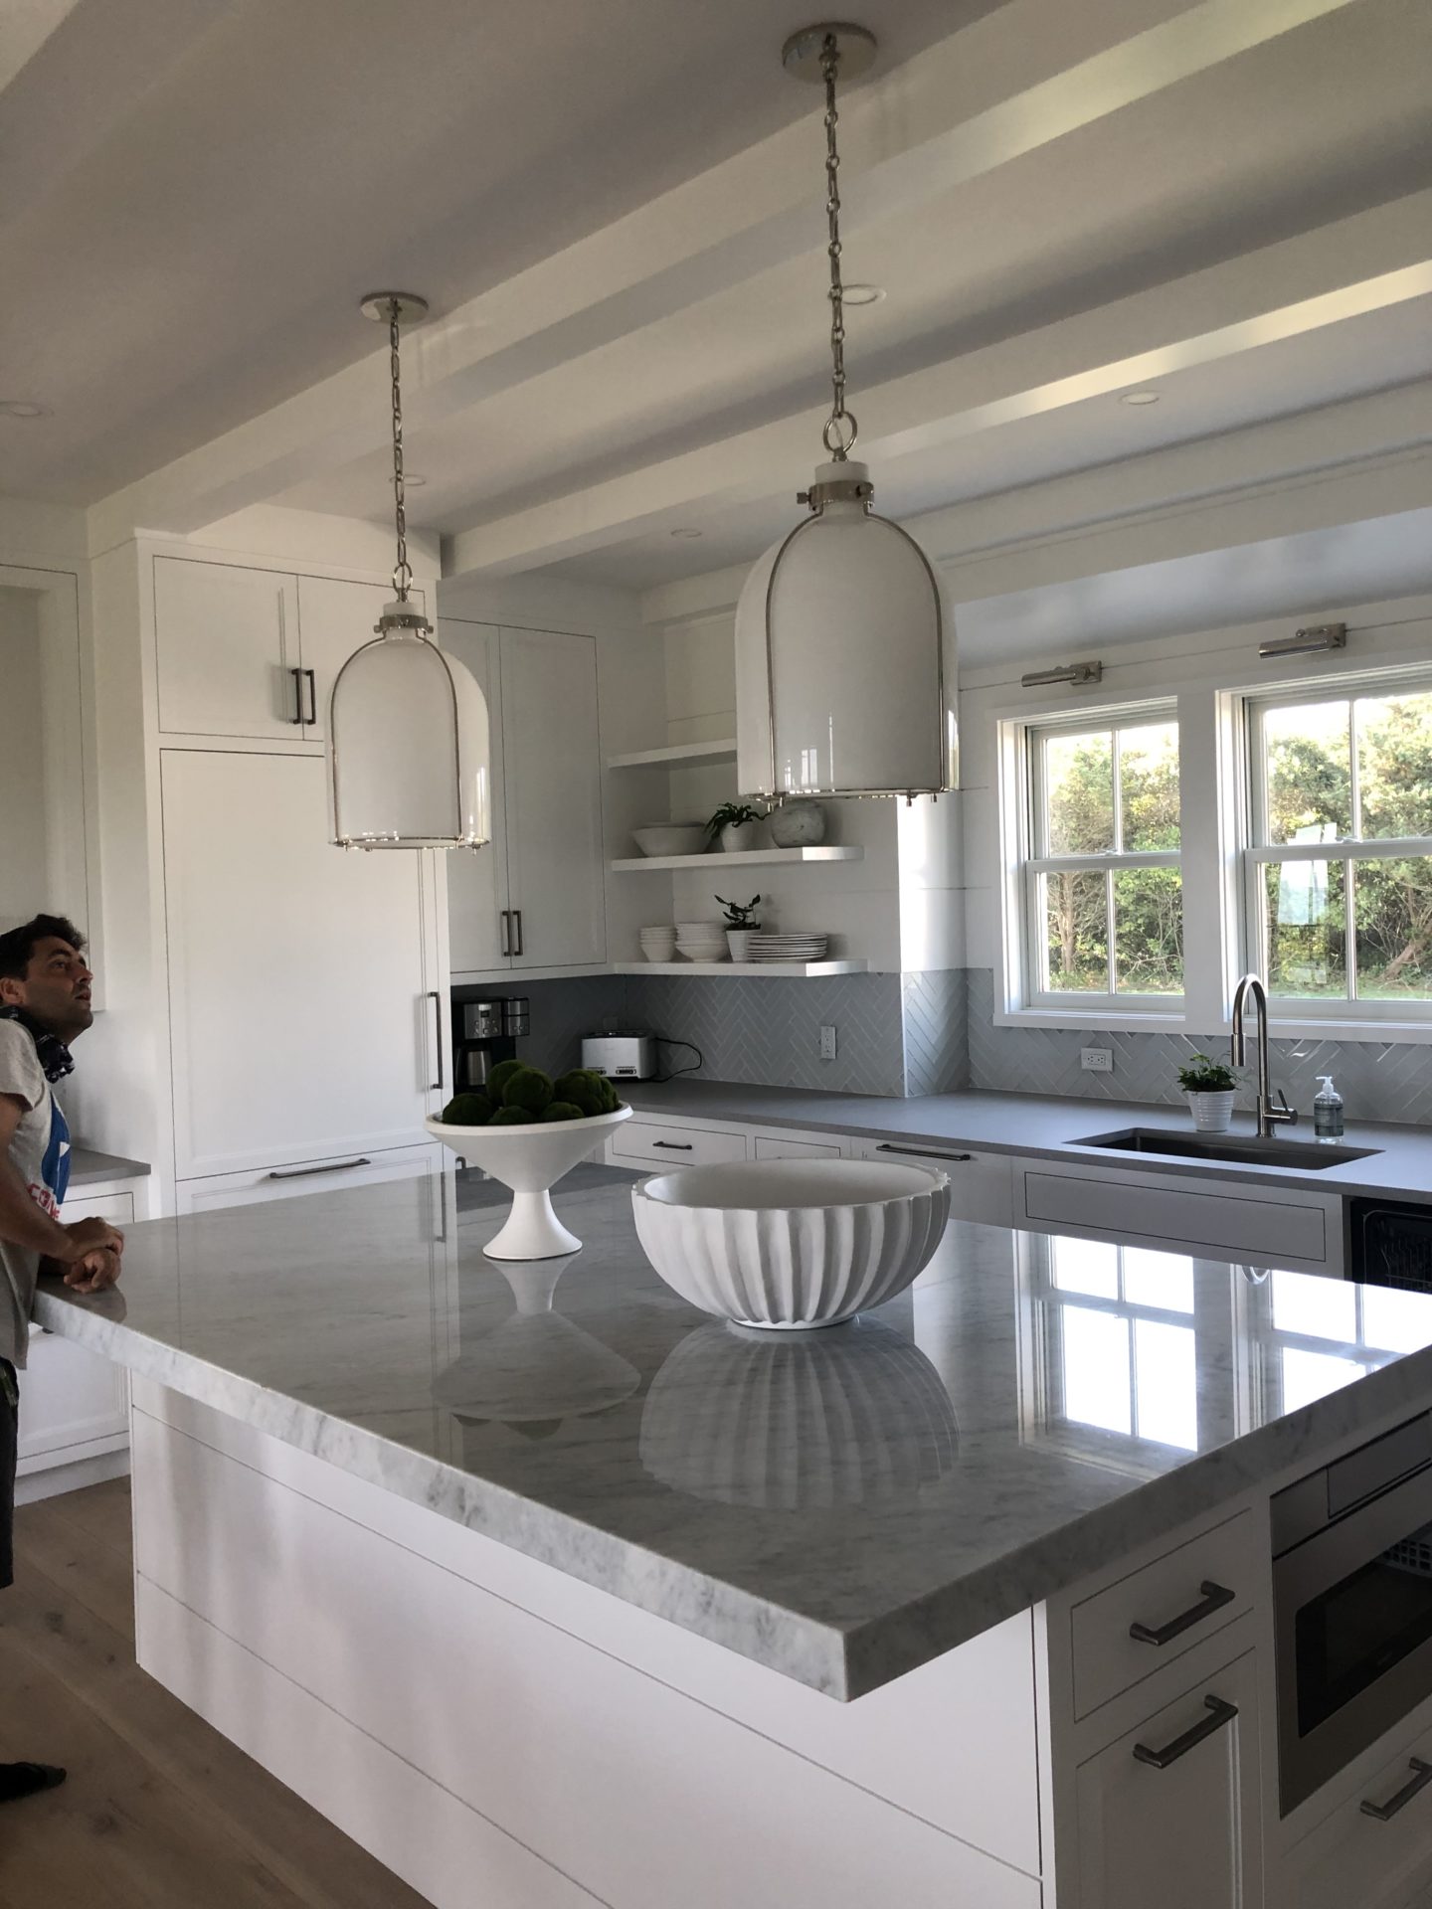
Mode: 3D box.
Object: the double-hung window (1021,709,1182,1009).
[{"bbox_3d":[1.361,-0.322,5.430,0.120,1.060,0.725,-3,2,-43],"label":"double-hung window"}]

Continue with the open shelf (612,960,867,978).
[{"bbox_3d":[0.071,0.050,5.960,0.320,0.046,1.075,-3,2,-43],"label":"open shelf"}]

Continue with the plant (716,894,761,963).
[{"bbox_3d":[0.093,-0.101,5.951,0.172,0.253,0.172,-2,1,0],"label":"plant"}]

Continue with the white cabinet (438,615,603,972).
[{"bbox_3d":[-0.919,-0.593,5.968,0.917,1.290,0.360,-3,1,-43],"label":"white cabinet"}]

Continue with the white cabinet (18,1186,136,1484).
[{"bbox_3d":[-2.051,1.062,4.538,0.520,0.785,0.590,-3,1,-43],"label":"white cabinet"}]

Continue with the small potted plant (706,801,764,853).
[{"bbox_3d":[0.075,-0.484,5.952,0.224,0.210,0.224,-2,1,0],"label":"small potted plant"}]

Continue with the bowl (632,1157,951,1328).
[{"bbox_3d":[0.117,0.458,2.419,0.500,0.205,0.500,-2,1,0],"label":"bowl"}]

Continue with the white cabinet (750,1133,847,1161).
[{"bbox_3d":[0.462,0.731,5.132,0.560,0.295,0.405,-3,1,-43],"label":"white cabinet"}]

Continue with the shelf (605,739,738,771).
[{"bbox_3d":[0.047,-0.782,5.939,0.320,0.045,1.075,-3,2,-43],"label":"shelf"}]

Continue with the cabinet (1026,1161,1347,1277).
[{"bbox_3d":[1.375,0.937,4.179,0.600,0.745,0.960,-3,1,-43],"label":"cabinet"}]

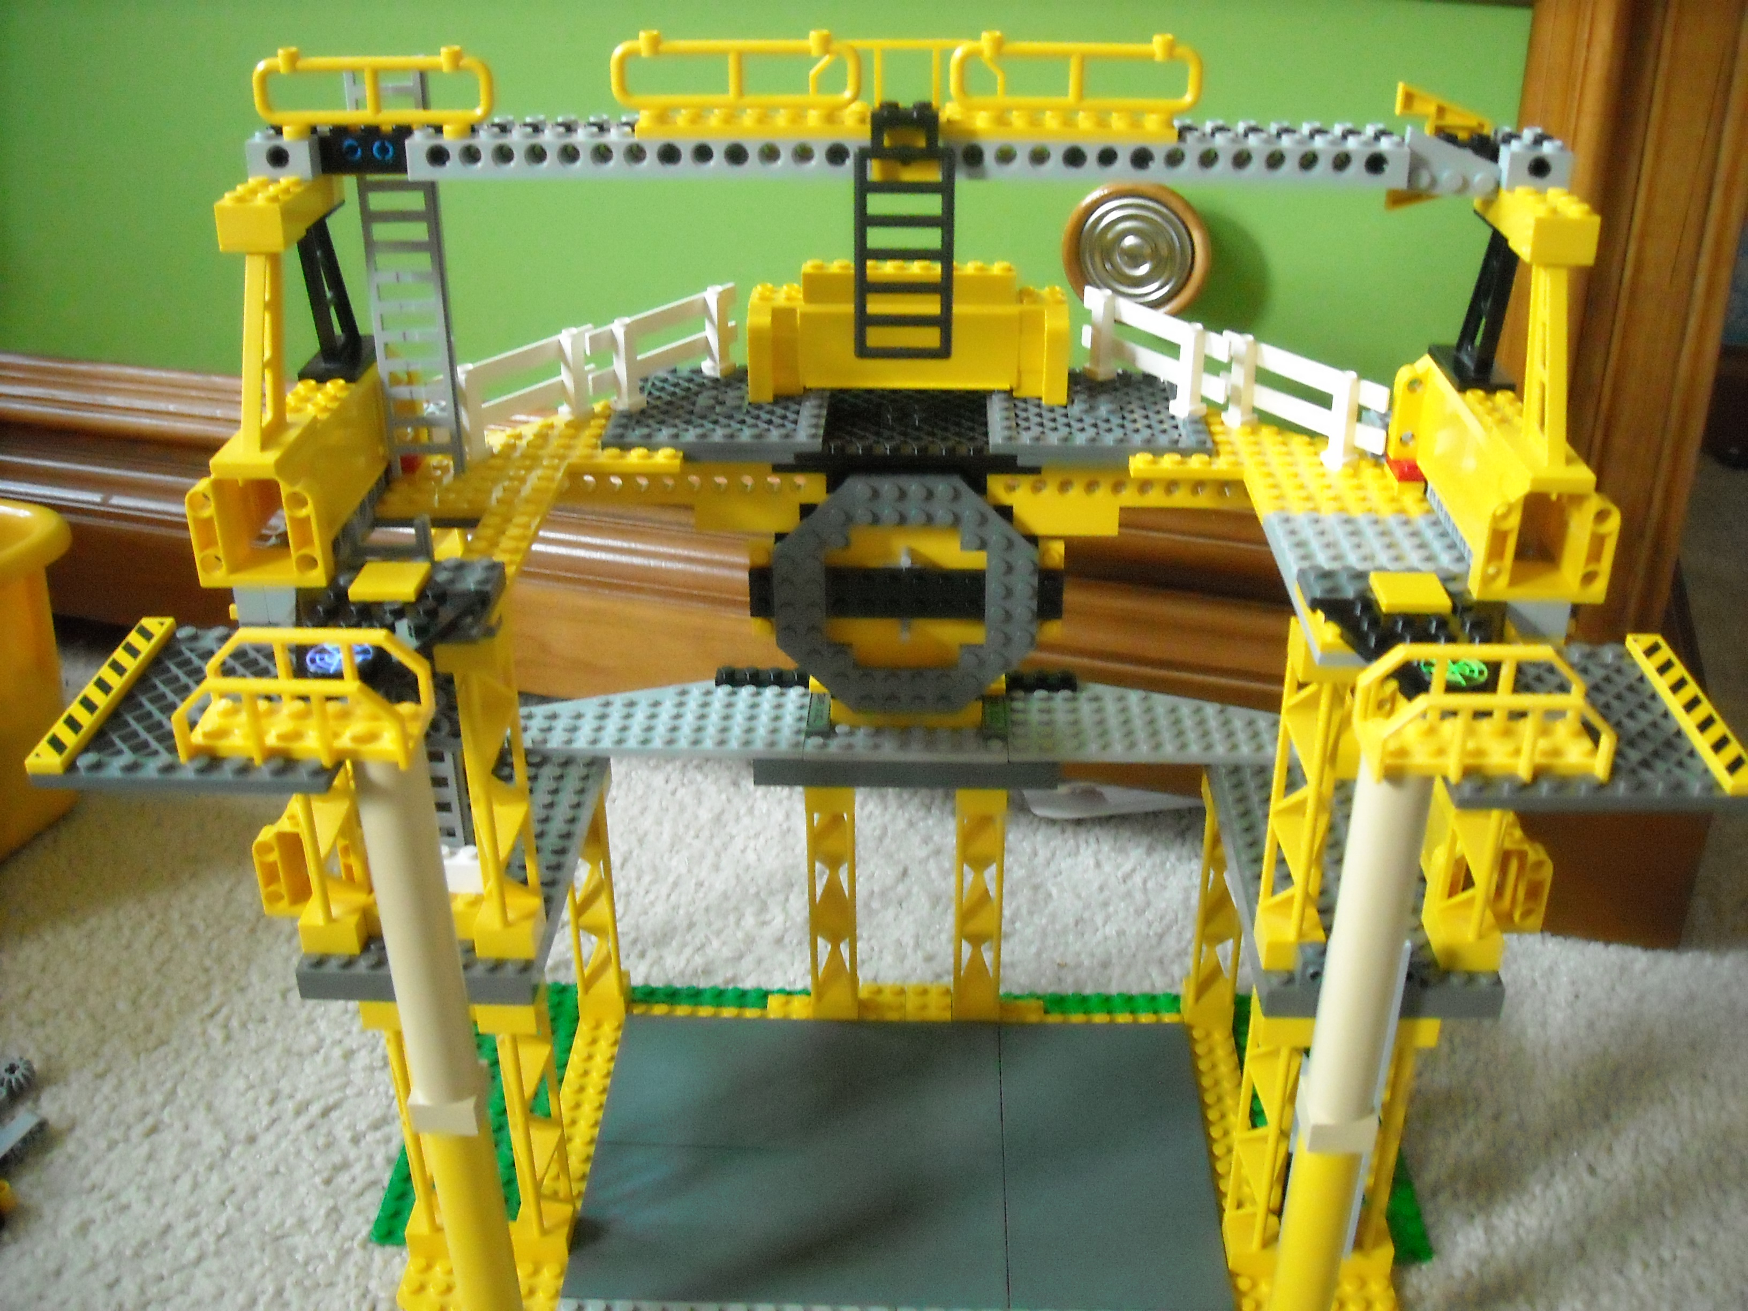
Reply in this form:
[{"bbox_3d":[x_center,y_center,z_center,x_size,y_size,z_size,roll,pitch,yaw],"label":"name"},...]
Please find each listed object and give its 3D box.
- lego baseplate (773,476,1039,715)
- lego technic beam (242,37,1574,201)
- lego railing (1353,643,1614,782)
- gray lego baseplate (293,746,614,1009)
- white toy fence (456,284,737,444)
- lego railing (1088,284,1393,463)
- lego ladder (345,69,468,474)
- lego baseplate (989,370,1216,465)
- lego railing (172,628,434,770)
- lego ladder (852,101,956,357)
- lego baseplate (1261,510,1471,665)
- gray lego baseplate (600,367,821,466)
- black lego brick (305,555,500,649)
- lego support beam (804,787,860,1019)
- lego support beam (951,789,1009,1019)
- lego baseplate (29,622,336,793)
[{"bbox_3d":[0.010,-0.017,0.533,0.080,0.080,0.005,0,28,2],"label":"lego baseplate"},{"bbox_3d":[0.008,-0.132,0.430,0.317,0.034,0.026,1,27,2],"label":"lego technic beam"},{"bbox_3d":[0.131,0.012,0.376,0.051,0.022,0.025,0,28,2],"label":"lego railing"},{"bbox_3d":[-0.119,0.059,0.523,0.064,0.011,0.128,1,27,2],"label":"gray lego baseplate"},{"bbox_3d":[-0.082,-0.085,0.525,0.113,0.029,0.021,-20,33,-32],"label":"white toy fence"},{"bbox_3d":[0.102,-0.083,0.521,0.114,0.029,0.019,24,36,38],"label":"lego railing"},{"bbox_3d":[-0.128,-0.103,0.487,0.020,0.112,0.006,1,27,2],"label":"lego ladder"},{"bbox_3d":[0.066,-0.072,0.536,0.064,0.008,0.064,1,27,2],"label":"lego baseplate"},{"bbox_3d":[-0.122,0.009,0.380,0.051,0.021,0.025,0,28,2],"label":"lego railing"},{"bbox_3d":[0.007,-0.102,0.429,0.024,0.062,0.007,0,28,2],"label":"lego ladder"},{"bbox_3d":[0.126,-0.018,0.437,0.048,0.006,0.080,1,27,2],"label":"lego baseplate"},{"bbox_3d":[-0.046,-0.073,0.539,0.064,0.008,0.064,1,27,2],"label":"gray lego baseplate"},{"bbox_3d":[-0.115,-0.013,0.437,0.043,0.013,0.027,0,28,2],"label":"black lego brick"},{"bbox_3d":[-0.014,0.080,0.597,0.016,0.096,0.016,1,27,2],"label":"lego support beam"},{"bbox_3d":[0.034,0.081,0.596,0.016,0.096,0.016,1,27,2],"label":"lego support beam"},{"bbox_3d":[-0.147,0.011,0.403,0.064,0.005,0.064,1,30,1],"label":"lego baseplate"}]

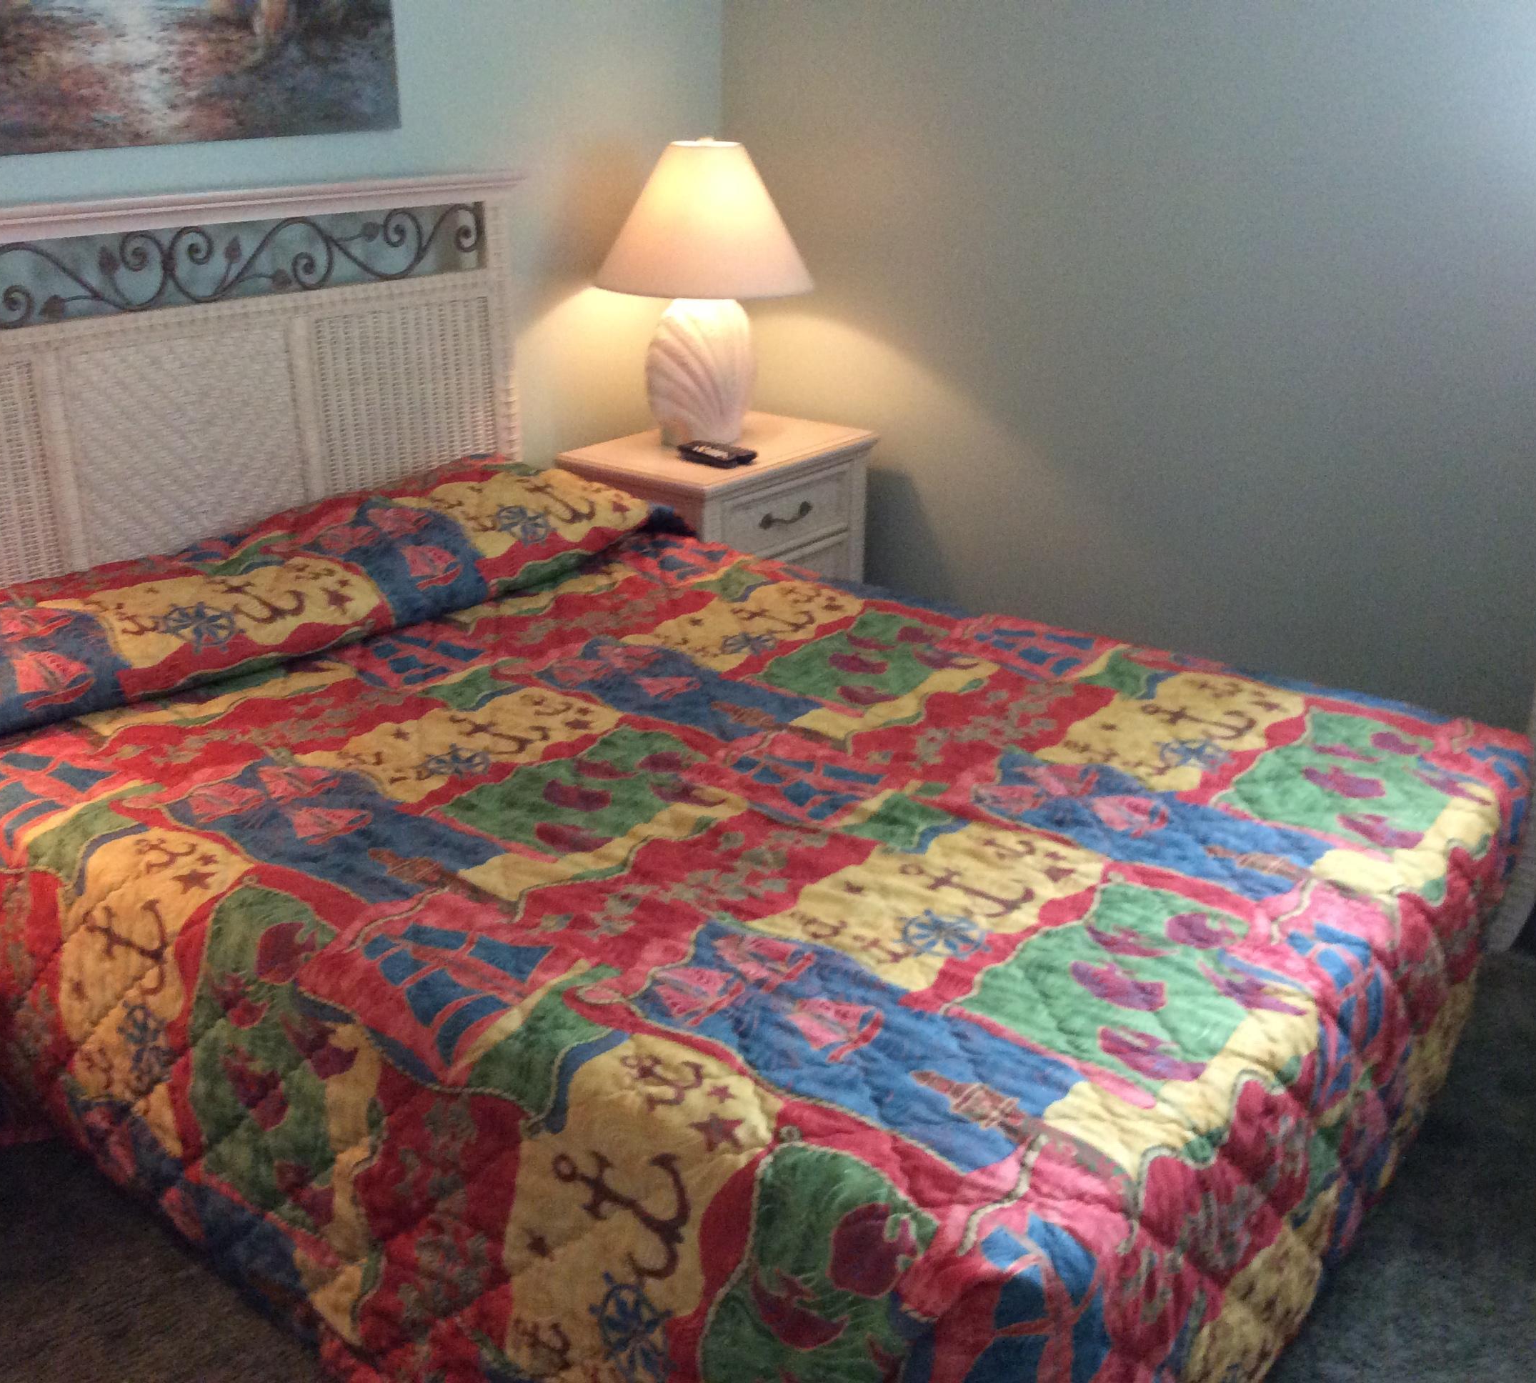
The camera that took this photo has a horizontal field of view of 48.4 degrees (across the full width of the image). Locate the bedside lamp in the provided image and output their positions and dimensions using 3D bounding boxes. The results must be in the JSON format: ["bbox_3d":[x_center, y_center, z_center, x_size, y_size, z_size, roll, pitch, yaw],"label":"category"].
[{"bbox_3d":[-0.146,-0.891,3.823,0.485,0.658,0.485,0,21,0],"label":"bedside lamp"}]

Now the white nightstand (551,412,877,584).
[{"bbox_3d":[-0.108,-0.262,3.953,0.441,0.610,0.615,16,26,35],"label":"white nightstand"}]

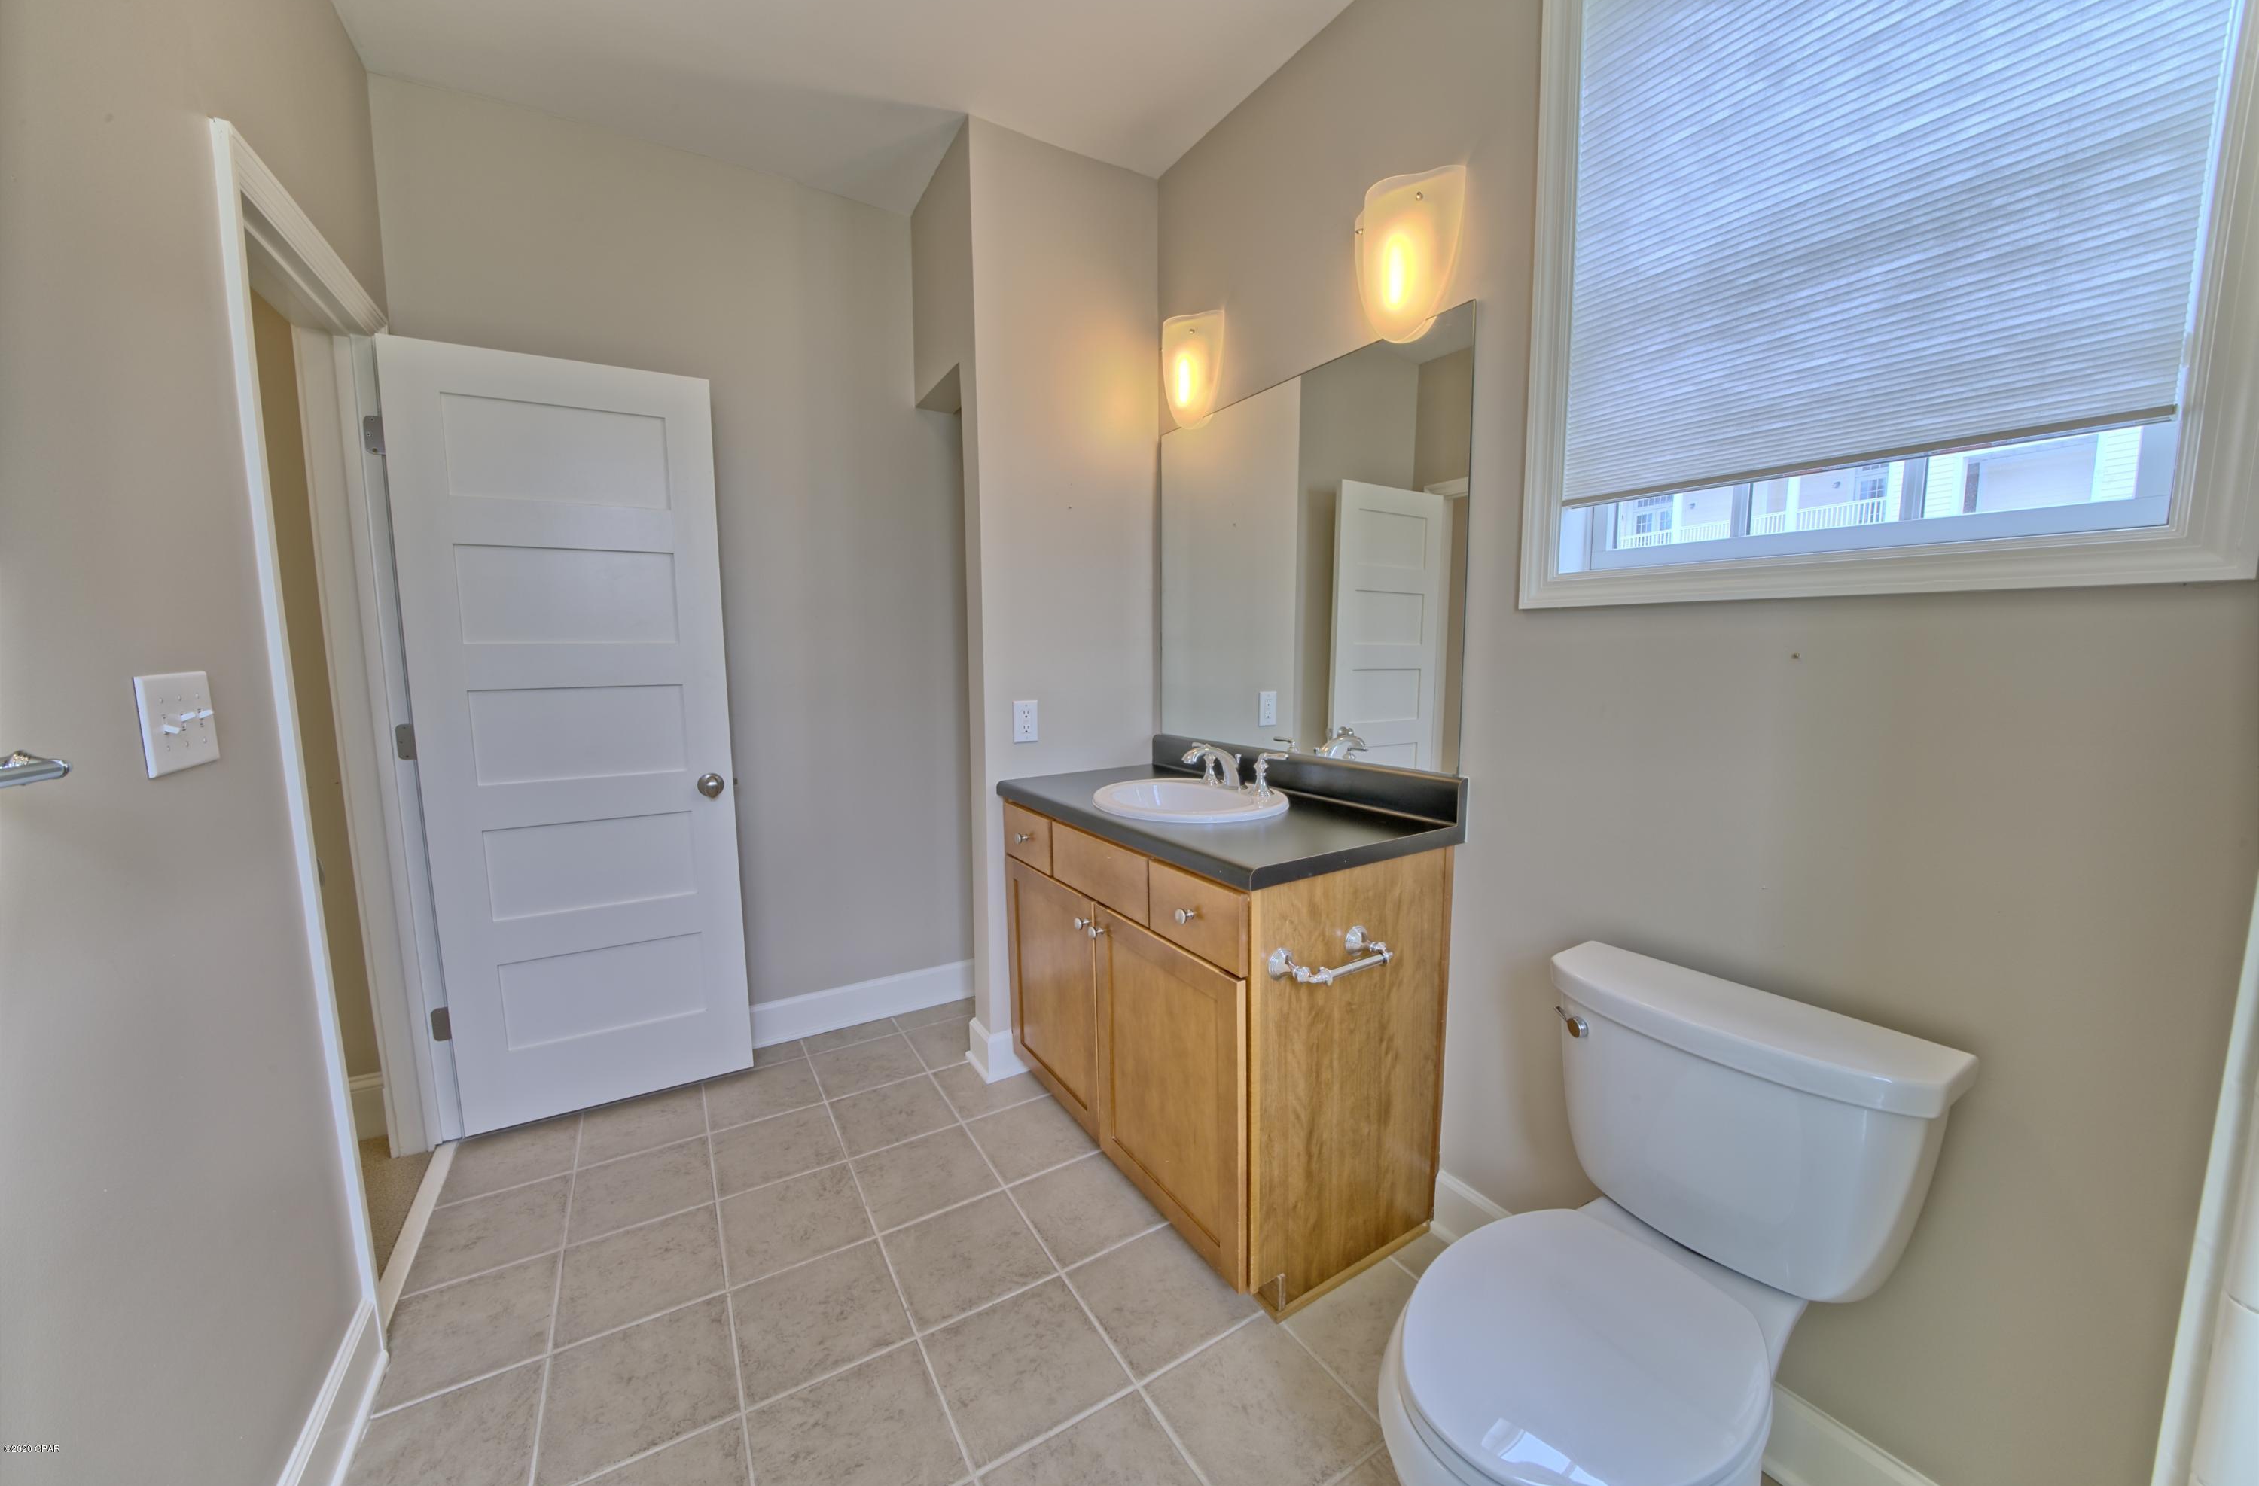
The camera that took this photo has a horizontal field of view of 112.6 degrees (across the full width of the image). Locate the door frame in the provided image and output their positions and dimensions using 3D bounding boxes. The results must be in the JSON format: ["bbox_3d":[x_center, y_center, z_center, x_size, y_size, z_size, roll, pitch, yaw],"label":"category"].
[{"bbox_3d":[-1.644,0.059,1.553,0.151,2.080,0.871,-4,7,-32],"label":"door frame"}]

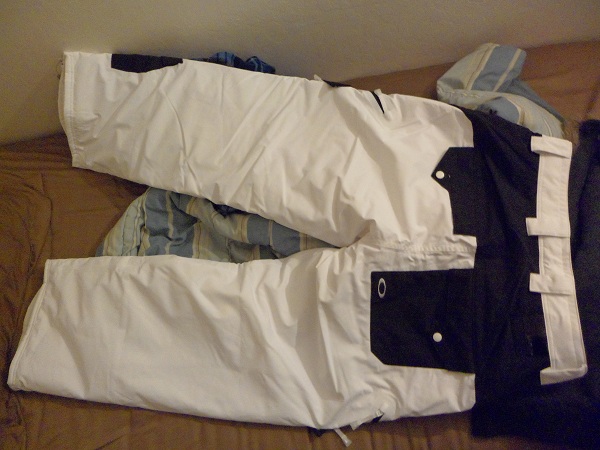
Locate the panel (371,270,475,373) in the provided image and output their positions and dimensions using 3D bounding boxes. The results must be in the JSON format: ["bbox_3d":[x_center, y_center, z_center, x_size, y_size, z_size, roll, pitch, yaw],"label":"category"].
[{"bbox_3d":[0.221,0.172,0.845,0.188,0.022,0.185,1,78,2],"label":"panel"}]

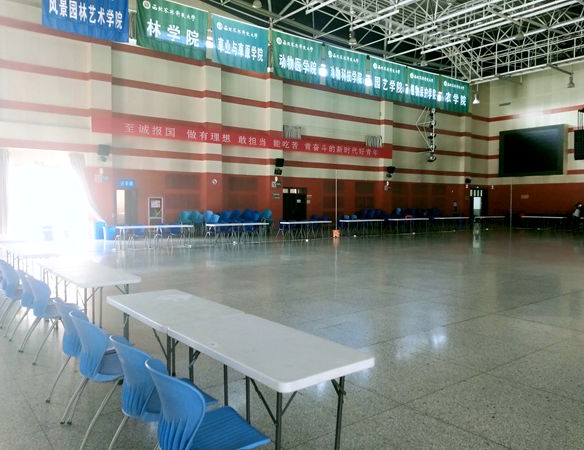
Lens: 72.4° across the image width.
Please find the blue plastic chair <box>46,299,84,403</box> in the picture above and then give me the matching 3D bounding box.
[{"bbox_3d":[-1.648,1.038,3.244,0.530,0.810,0.500,-3,5,-45],"label":"blue plastic chair"}]

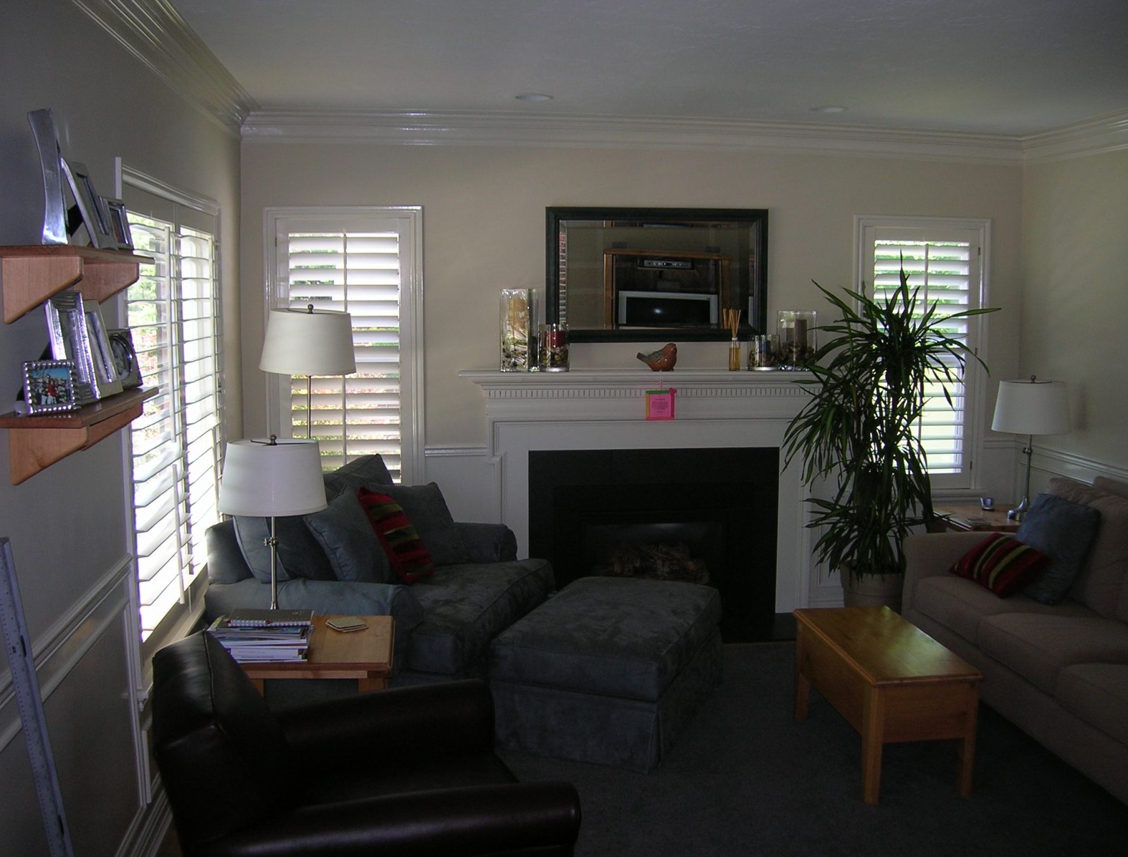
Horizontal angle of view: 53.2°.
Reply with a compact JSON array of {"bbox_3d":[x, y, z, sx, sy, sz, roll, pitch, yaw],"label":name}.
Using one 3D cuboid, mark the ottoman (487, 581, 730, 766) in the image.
[{"bbox_3d":[0.202,0.921,4.419,0.630,0.440,0.970,3,8,20],"label":"ottoman"}]

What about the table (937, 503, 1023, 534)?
[{"bbox_3d":[2.129,0.706,5.571,0.500,0.580,0.500,-1,7,-8],"label":"table"}]

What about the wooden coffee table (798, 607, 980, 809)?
[{"bbox_3d":[1.065,0.927,3.872,0.372,0.419,0.824,-1,7,-8],"label":"wooden coffee table"}]

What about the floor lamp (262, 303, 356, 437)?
[{"bbox_3d":[-1.156,0.244,5.101,0.425,1.605,0.425,-1,7,-8],"label":"floor lamp"}]

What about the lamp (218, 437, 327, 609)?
[{"bbox_3d":[-0.952,0.348,3.687,0.360,0.680,0.360,-1,7,-8],"label":"lamp"}]

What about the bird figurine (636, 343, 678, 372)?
[{"bbox_3d":[0.440,-0.336,5.282,0.194,0.131,0.099,1,7,5],"label":"bird figurine"}]

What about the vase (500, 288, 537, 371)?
[{"bbox_3d":[-0.223,-0.477,5.465,0.150,0.400,0.150,3,8,18],"label":"vase"}]

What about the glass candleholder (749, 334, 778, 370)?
[{"bbox_3d":[0.955,-0.362,5.397,0.144,0.163,0.144,-1,7,-8],"label":"glass candleholder"}]

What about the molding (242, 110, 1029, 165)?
[{"bbox_3d":[0.451,-1.386,5.247,3.853,0.153,0.109,-1,7,-8],"label":"molding"}]

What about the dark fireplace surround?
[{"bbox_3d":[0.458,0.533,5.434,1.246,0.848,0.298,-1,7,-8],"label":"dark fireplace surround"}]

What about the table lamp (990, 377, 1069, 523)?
[{"bbox_3d":[2.267,0.093,5.459,0.370,0.700,0.370,-1,7,-8],"label":"table lamp"}]

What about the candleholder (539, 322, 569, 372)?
[{"bbox_3d":[-0.047,-0.393,5.501,0.143,0.226,0.143,-1,7,-8],"label":"candleholder"}]

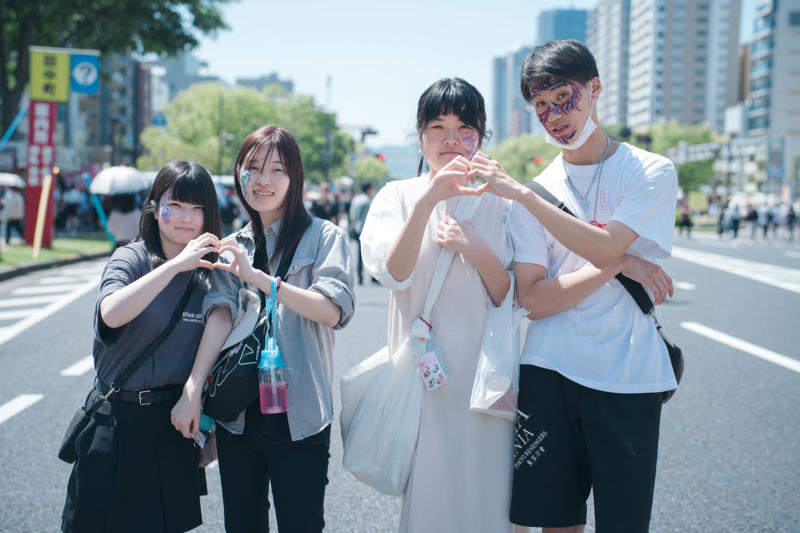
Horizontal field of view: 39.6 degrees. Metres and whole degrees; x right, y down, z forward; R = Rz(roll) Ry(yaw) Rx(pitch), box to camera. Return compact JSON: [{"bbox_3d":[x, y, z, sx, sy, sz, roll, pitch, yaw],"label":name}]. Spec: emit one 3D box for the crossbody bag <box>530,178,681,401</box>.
[{"bbox_3d":[0.525,0.061,2.840,0.380,0.560,0.280,0,4,24],"label":"crossbody bag"}]

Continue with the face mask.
[{"bbox_3d":[0.402,-0.350,2.680,0.145,0.125,0.115,-16,1,30],"label":"face mask"}]

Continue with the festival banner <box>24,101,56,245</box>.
[{"bbox_3d":[-8.576,-2.219,26.500,0.680,3.500,0.250,1,3,-10],"label":"festival banner"}]

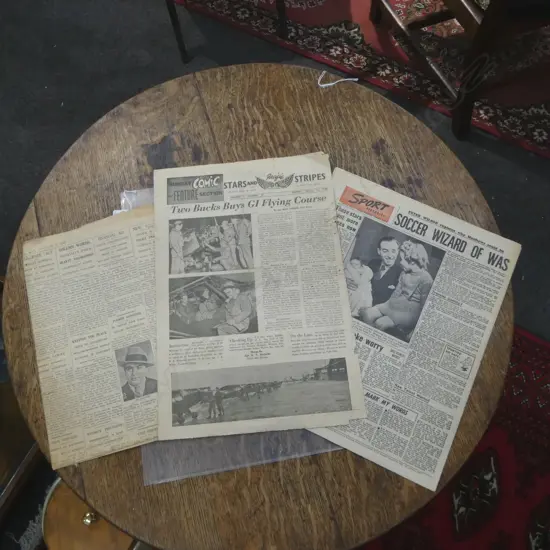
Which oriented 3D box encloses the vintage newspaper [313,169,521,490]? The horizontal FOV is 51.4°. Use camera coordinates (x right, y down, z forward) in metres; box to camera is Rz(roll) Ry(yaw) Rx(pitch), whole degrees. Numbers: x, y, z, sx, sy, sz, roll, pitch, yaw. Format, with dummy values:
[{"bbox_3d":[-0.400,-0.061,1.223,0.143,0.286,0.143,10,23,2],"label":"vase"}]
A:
[{"bbox_3d":[0.155,0.057,0.833,0.313,0.010,0.386,24,73,7],"label":"vintage newspaper"}]

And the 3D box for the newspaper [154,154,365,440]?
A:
[{"bbox_3d":[-0.033,0.013,0.842,0.285,0.010,0.413,-5,71,-2],"label":"newspaper"}]

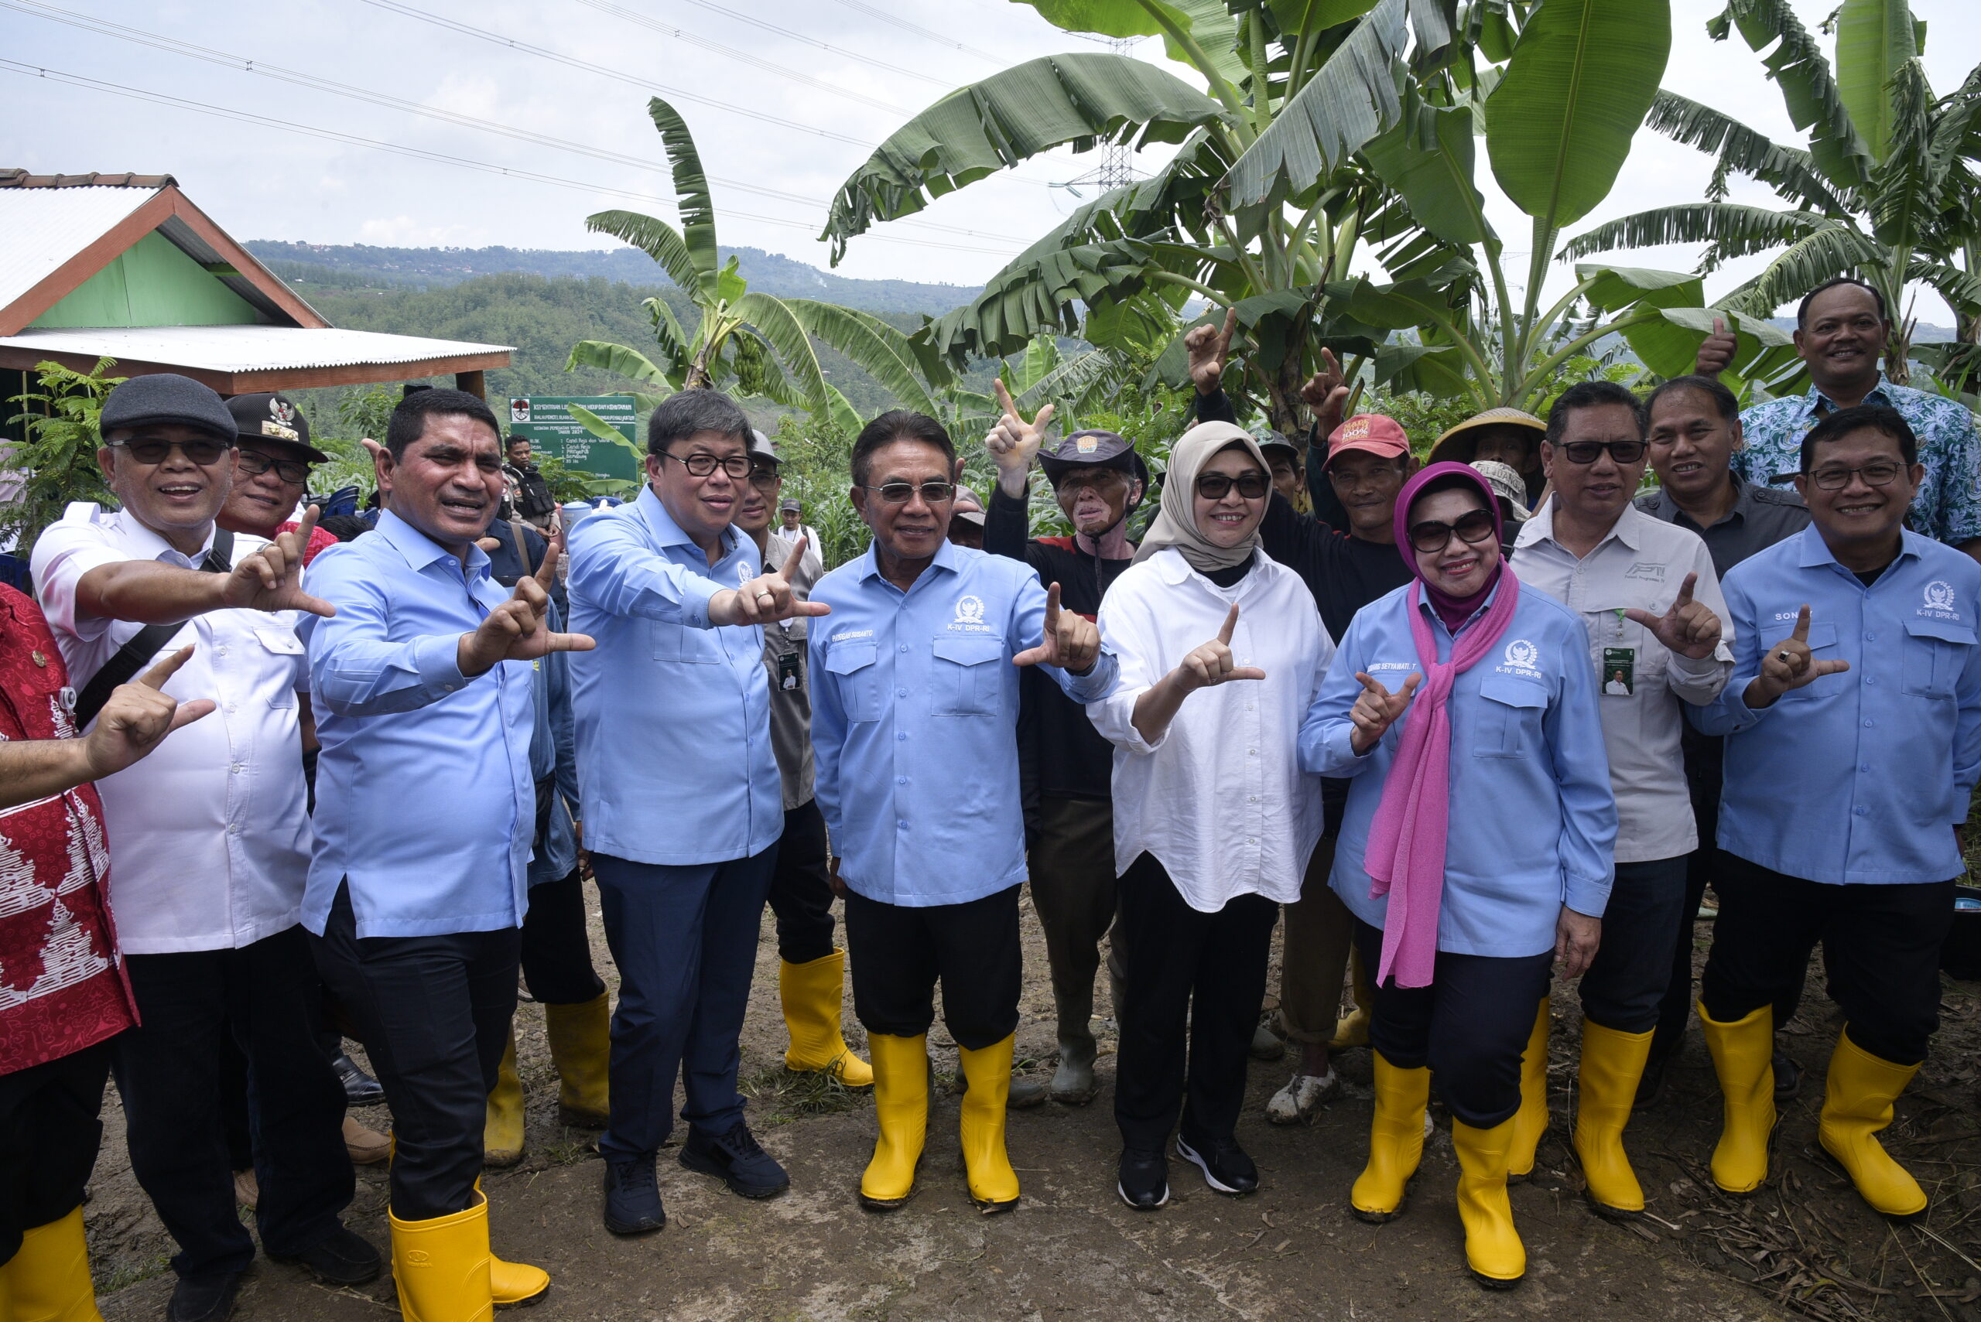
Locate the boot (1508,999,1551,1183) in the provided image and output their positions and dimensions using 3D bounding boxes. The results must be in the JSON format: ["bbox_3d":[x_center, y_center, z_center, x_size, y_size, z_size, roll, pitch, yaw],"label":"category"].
[{"bbox_3d":[1.143,0.918,2.909,0.130,0.335,0.280,6,13,26],"label":"boot"}]

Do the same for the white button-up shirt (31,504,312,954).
[{"bbox_3d":[-1.395,0.126,2.272,0.500,0.770,0.390,-10,16,-39],"label":"white button-up shirt"}]

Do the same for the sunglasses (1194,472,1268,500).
[{"bbox_3d":[0.456,-0.331,2.487,0.140,0.047,0.145,2,13,10],"label":"sunglasses"}]

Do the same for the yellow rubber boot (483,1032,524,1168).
[{"bbox_3d":[-1.130,0.922,2.997,0.130,0.330,0.280,-4,13,-19],"label":"yellow rubber boot"}]

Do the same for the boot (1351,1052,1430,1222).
[{"bbox_3d":[0.842,0.953,2.756,0.122,0.330,0.270,6,13,24],"label":"boot"}]

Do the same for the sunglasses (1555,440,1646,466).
[{"bbox_3d":[1.112,-0.384,2.423,0.147,0.044,0.150,4,13,18],"label":"sunglasses"}]

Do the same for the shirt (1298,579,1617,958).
[{"bbox_3d":[0.829,0.213,2.382,0.540,0.710,0.350,4,13,18],"label":"shirt"}]

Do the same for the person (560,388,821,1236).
[{"bbox_3d":[-0.475,0.336,2.459,0.530,1.660,0.640,-10,16,-40],"label":"person"}]

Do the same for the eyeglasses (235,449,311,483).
[{"bbox_3d":[-1.443,-0.385,2.600,0.145,0.045,0.142,11,17,41],"label":"eyeglasses"}]

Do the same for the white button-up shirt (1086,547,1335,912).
[{"bbox_3d":[0.435,0.123,2.572,0.500,0.690,0.360,-1,12,-6],"label":"white button-up shirt"}]

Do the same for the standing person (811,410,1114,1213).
[{"bbox_3d":[-0.061,0.351,2.526,0.560,1.630,0.460,-2,13,-8],"label":"standing person"}]

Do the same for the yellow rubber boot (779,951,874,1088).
[{"bbox_3d":[-0.399,0.875,3.277,0.280,0.335,0.110,5,13,21],"label":"yellow rubber boot"}]

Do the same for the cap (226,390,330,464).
[{"bbox_3d":[-1.463,-0.467,2.623,0.260,0.130,0.190,11,17,41],"label":"cap"}]

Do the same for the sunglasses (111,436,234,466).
[{"bbox_3d":[-1.295,-0.340,2.105,0.147,0.046,0.150,-9,15,-35],"label":"sunglasses"}]

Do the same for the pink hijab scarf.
[{"bbox_3d":[0.840,0.112,2.457,0.270,0.930,0.330,3,12,14],"label":"pink hijab scarf"}]

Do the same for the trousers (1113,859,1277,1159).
[{"bbox_3d":[0.420,0.629,2.741,0.370,0.930,0.290,-1,12,-6],"label":"trousers"}]

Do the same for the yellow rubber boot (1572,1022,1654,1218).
[{"bbox_3d":[1.306,0.942,2.796,0.130,0.335,0.280,1,12,4],"label":"yellow rubber boot"}]

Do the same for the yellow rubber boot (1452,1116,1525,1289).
[{"bbox_3d":[0.952,0.989,2.587,0.122,0.330,0.270,0,12,-1],"label":"yellow rubber boot"}]

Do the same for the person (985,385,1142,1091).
[{"bbox_3d":[0.179,0.238,2.972,0.480,1.670,0.500,2,13,8],"label":"person"}]

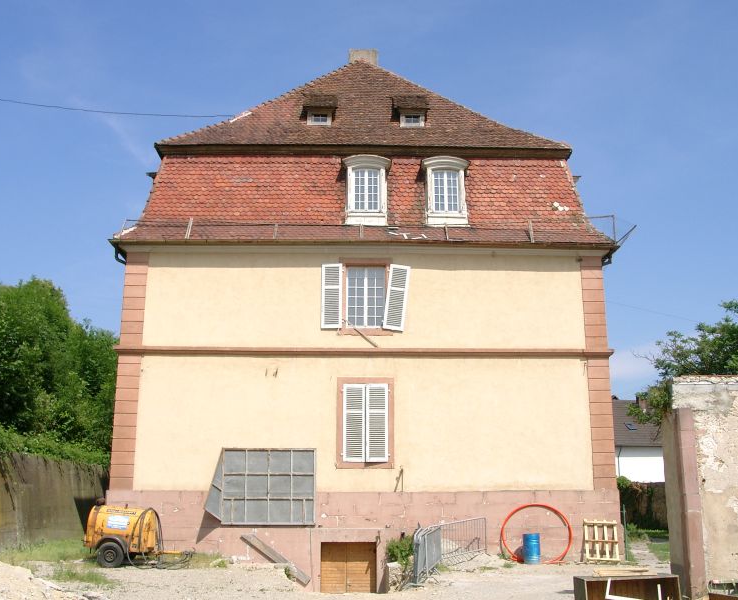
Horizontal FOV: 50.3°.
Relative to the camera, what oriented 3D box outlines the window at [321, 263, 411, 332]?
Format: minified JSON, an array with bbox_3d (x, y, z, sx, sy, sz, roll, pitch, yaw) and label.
[{"bbox_3d":[-0.077,-0.071,22.100,2.510,1.972,0.220,0,-13,-2],"label":"window"}]

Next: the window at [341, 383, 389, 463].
[{"bbox_3d":[-0.074,3.335,21.300,1.261,2.147,0.150,0,-13,-2],"label":"window"}]

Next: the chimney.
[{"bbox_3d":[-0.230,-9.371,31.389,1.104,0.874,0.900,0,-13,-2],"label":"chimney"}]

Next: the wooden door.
[{"bbox_3d":[-0.525,6.960,20.487,1.439,1.251,0.100,0,-13,-2],"label":"wooden door"}]

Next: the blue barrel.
[{"bbox_3d":[4.185,6.399,20.268,0.451,0.712,0.451,0,-13,-2],"label":"blue barrel"}]

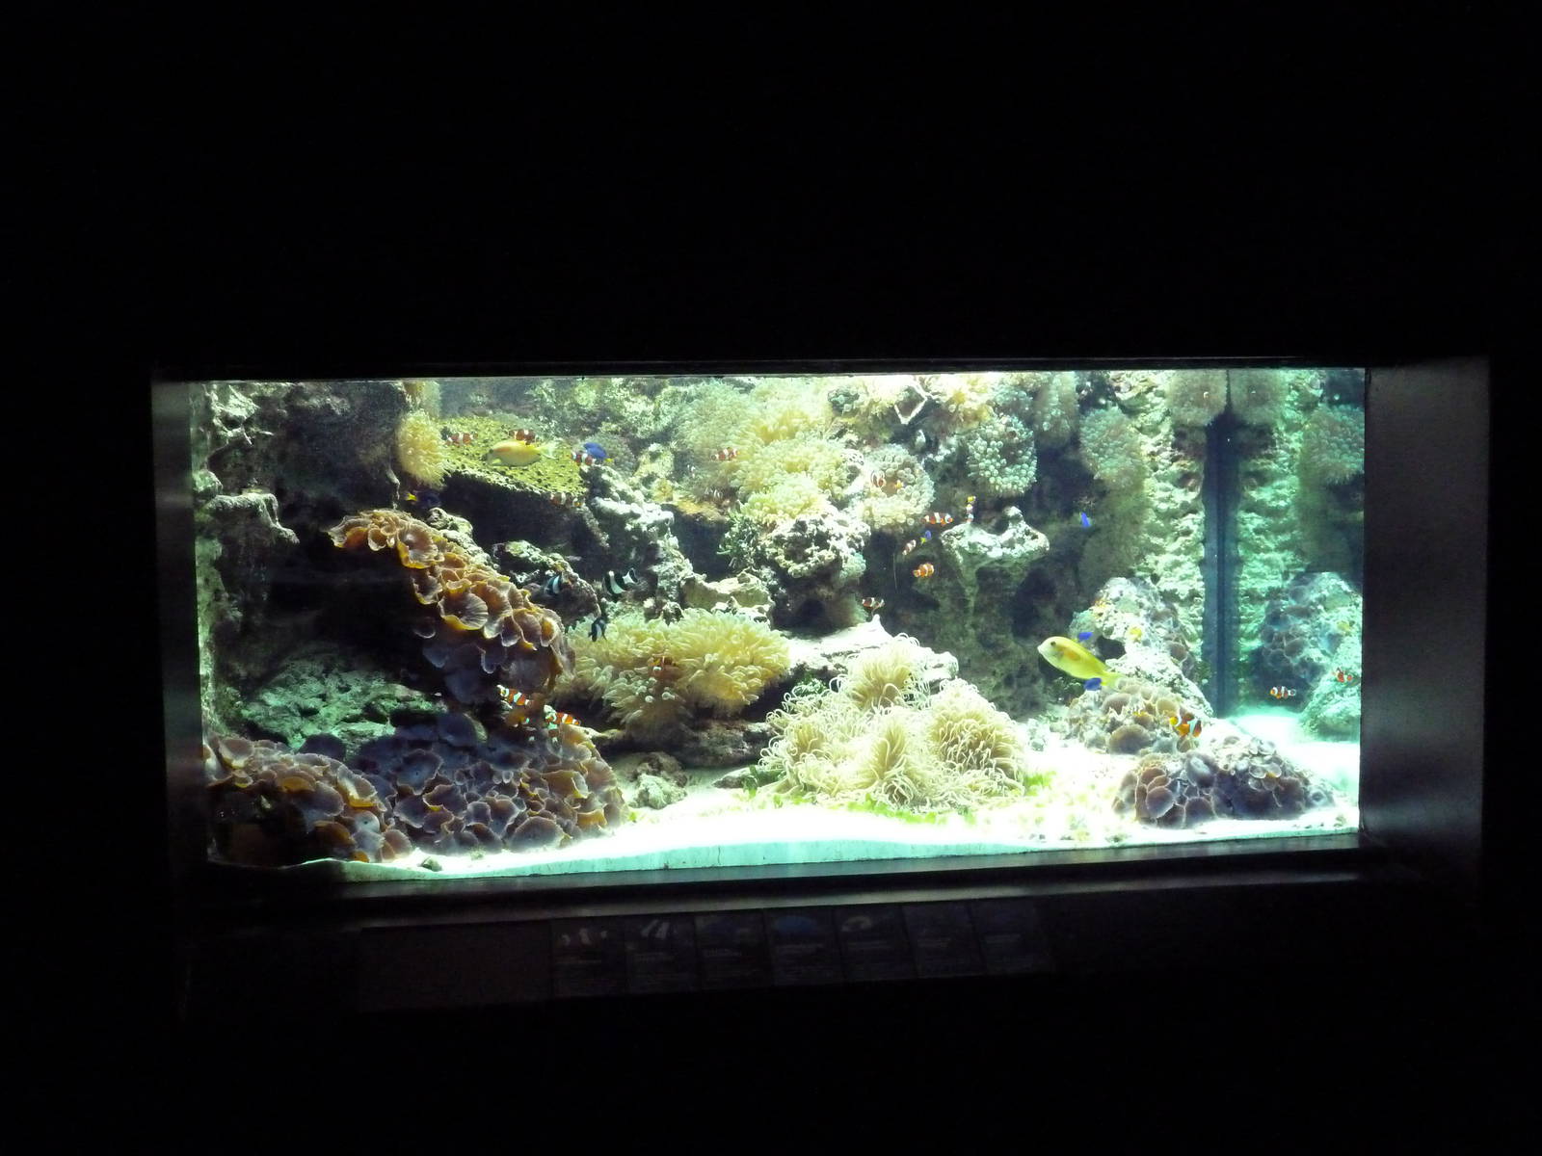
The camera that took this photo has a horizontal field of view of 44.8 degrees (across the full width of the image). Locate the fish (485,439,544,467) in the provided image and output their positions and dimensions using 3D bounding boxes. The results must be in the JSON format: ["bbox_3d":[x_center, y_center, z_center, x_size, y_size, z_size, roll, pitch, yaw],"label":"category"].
[{"bbox_3d":[-0.514,-0.250,3.750,0.122,0.056,0.030,-2,5,-7],"label":"fish"}]

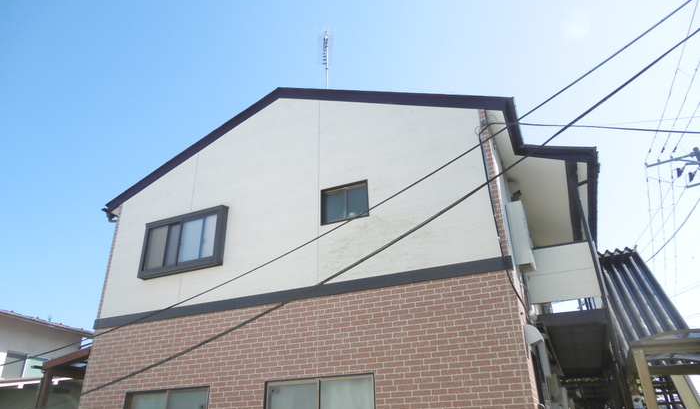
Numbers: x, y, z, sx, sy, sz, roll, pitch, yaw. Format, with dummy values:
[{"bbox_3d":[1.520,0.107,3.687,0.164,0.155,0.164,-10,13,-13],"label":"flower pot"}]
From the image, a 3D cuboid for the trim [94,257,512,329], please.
[{"bbox_3d":[-1.332,1.504,7.713,7.595,0.181,0.050,-12,-28,22],"label":"trim"}]

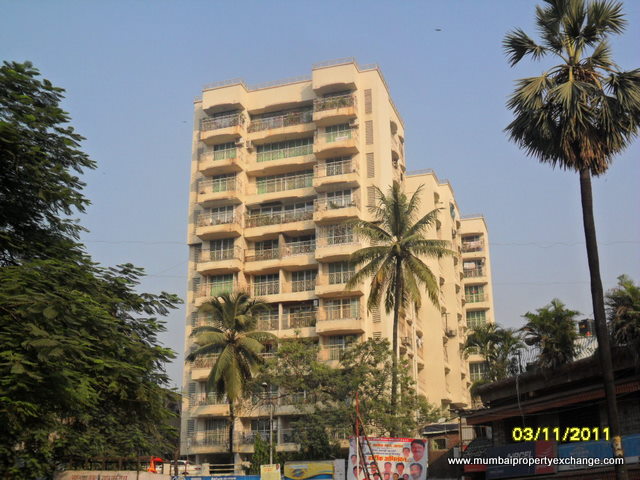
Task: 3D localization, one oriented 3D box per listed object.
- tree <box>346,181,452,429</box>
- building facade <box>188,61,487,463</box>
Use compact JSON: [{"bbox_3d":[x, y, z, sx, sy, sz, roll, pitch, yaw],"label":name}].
[{"bbox_3d":[4.691,5.663,46.137,6.227,19.335,5.916,-3,-17,5],"label":"tree"},{"bbox_3d":[4.267,7.244,80.753,22.800,36.200,36.500,-6,-18,16],"label":"building facade"}]

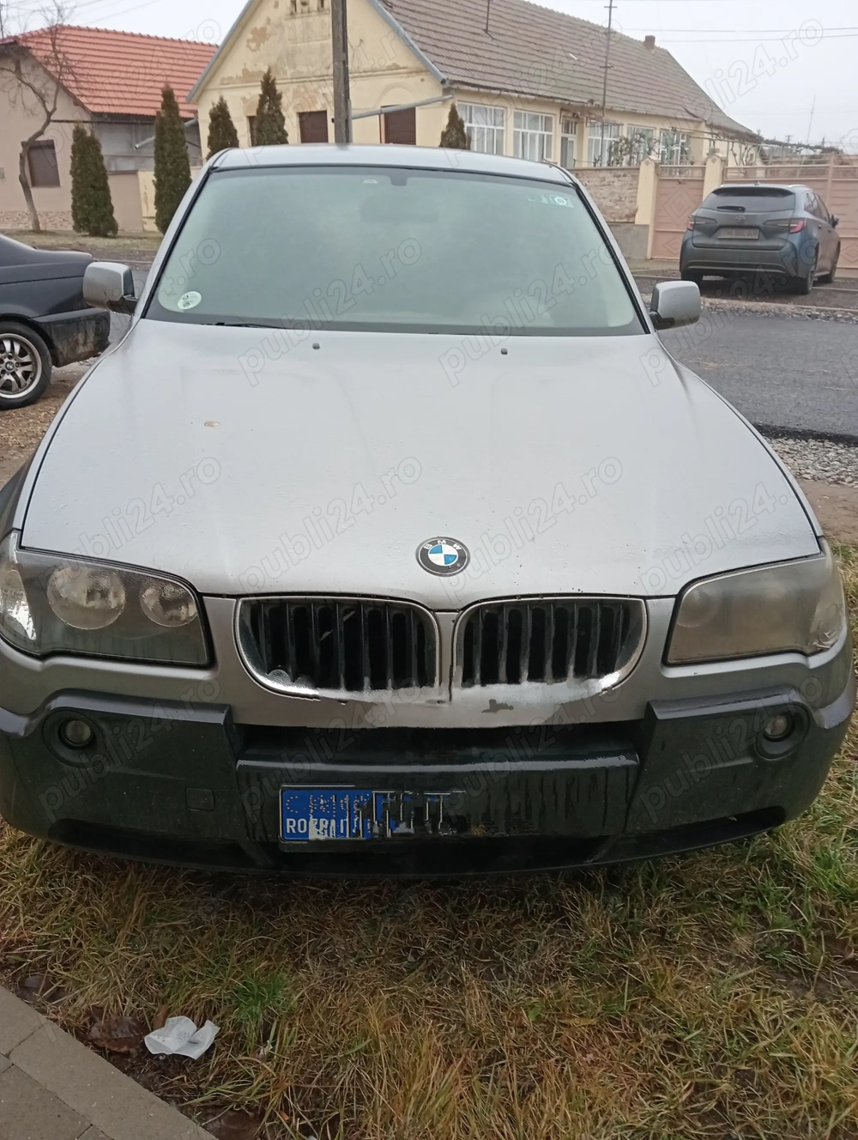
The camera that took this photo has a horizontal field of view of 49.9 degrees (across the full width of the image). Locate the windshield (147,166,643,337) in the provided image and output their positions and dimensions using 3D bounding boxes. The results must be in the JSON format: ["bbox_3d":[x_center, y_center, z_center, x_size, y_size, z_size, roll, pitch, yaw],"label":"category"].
[{"bbox_3d":[-0.088,-1.014,2.901,1.500,0.120,0.850,0,56,-5],"label":"windshield"}]

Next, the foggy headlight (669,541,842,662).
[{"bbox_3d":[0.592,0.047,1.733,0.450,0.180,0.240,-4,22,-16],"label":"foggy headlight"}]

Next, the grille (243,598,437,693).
[{"bbox_3d":[-0.148,0.128,1.522,0.320,0.175,0.080,0,21,-5],"label":"grille"}]

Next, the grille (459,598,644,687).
[{"bbox_3d":[0.209,0.126,1.589,0.325,0.140,0.085,-1,16,-8],"label":"grille"}]

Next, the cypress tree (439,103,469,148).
[{"bbox_3d":[0.553,-8.262,19.609,0.850,2.980,0.850,0,23,0],"label":"cypress tree"}]

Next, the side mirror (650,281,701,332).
[{"bbox_3d":[0.803,-0.858,2.999,0.170,0.150,0.120,0,21,-5],"label":"side mirror"}]

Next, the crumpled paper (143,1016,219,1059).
[{"bbox_3d":[-0.462,0.871,1.716,0.134,0.040,0.078,0,23,0],"label":"crumpled paper"}]

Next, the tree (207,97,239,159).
[{"bbox_3d":[-5.042,-9.979,23.073,1.000,3.410,1.000,0,23,0],"label":"tree"}]

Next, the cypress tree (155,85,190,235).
[{"bbox_3d":[-6.994,-11.099,25.204,1.000,3.810,1.000,1,22,0],"label":"cypress tree"}]

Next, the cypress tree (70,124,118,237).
[{"bbox_3d":[-9.701,-11.267,26.768,1.240,2.990,1.240,1,22,0],"label":"cypress tree"}]

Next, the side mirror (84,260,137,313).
[{"bbox_3d":[-0.983,-0.873,2.850,0.160,0.150,0.120,2,23,-2],"label":"side mirror"}]

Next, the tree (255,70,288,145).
[{"bbox_3d":[-3.660,-9.833,22.115,1.000,3.900,1.000,0,23,0],"label":"tree"}]

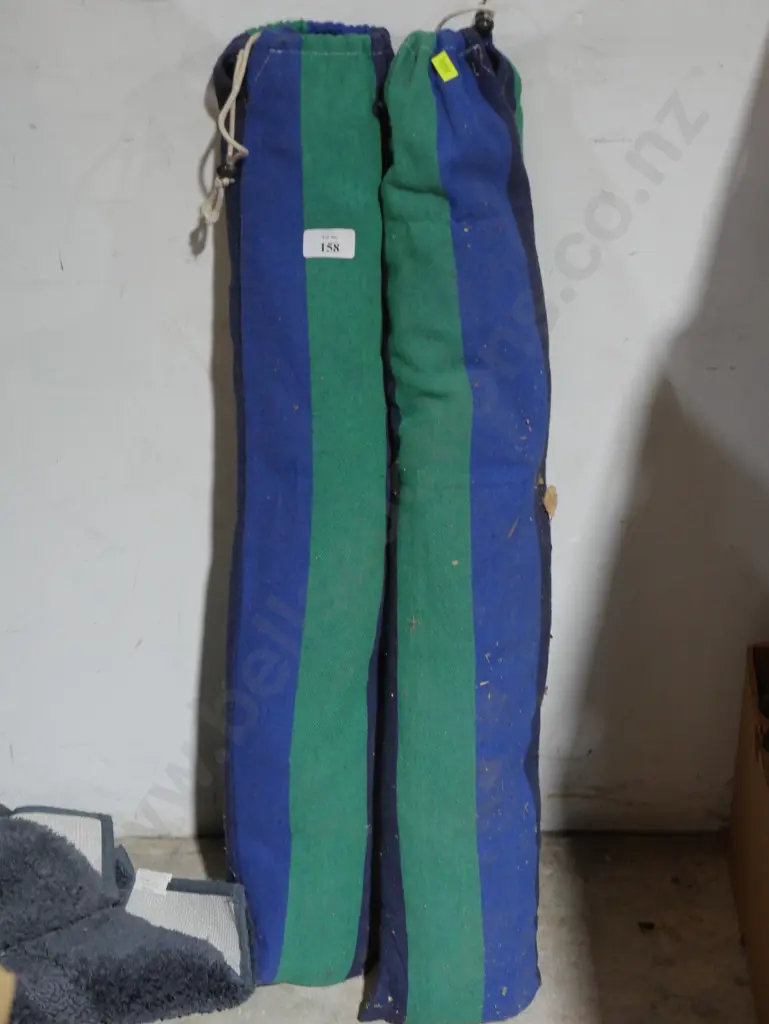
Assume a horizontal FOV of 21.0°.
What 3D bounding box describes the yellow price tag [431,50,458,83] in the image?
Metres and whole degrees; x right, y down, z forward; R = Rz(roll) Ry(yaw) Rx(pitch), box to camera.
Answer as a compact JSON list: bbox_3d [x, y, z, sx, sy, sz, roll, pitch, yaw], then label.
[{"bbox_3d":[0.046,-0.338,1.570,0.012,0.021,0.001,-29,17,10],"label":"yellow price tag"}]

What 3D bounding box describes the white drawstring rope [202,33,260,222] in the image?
[{"bbox_3d":[-0.120,-0.301,1.620,0.047,0.167,0.038,0,32,0],"label":"white drawstring rope"}]

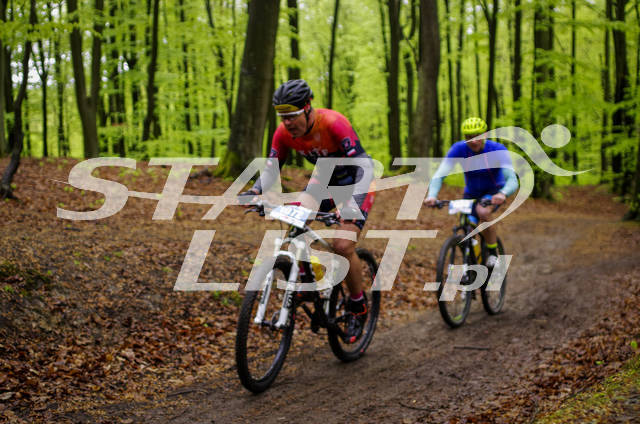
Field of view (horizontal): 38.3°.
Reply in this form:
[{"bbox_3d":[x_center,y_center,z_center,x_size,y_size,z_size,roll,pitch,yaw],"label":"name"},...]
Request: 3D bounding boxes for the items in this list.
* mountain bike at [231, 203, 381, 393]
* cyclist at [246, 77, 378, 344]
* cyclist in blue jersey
[{"bbox_3d":[-0.035,0.447,5.418,0.710,1.030,1.860,3,1,26],"label":"mountain bike"},{"bbox_3d":[-0.030,0.028,5.556,0.700,1.550,0.840,1,1,27],"label":"cyclist"},{"bbox_3d":[1.368,-0.049,8.009,0.740,1.500,0.780,1,1,25],"label":"cyclist in blue jersey"}]

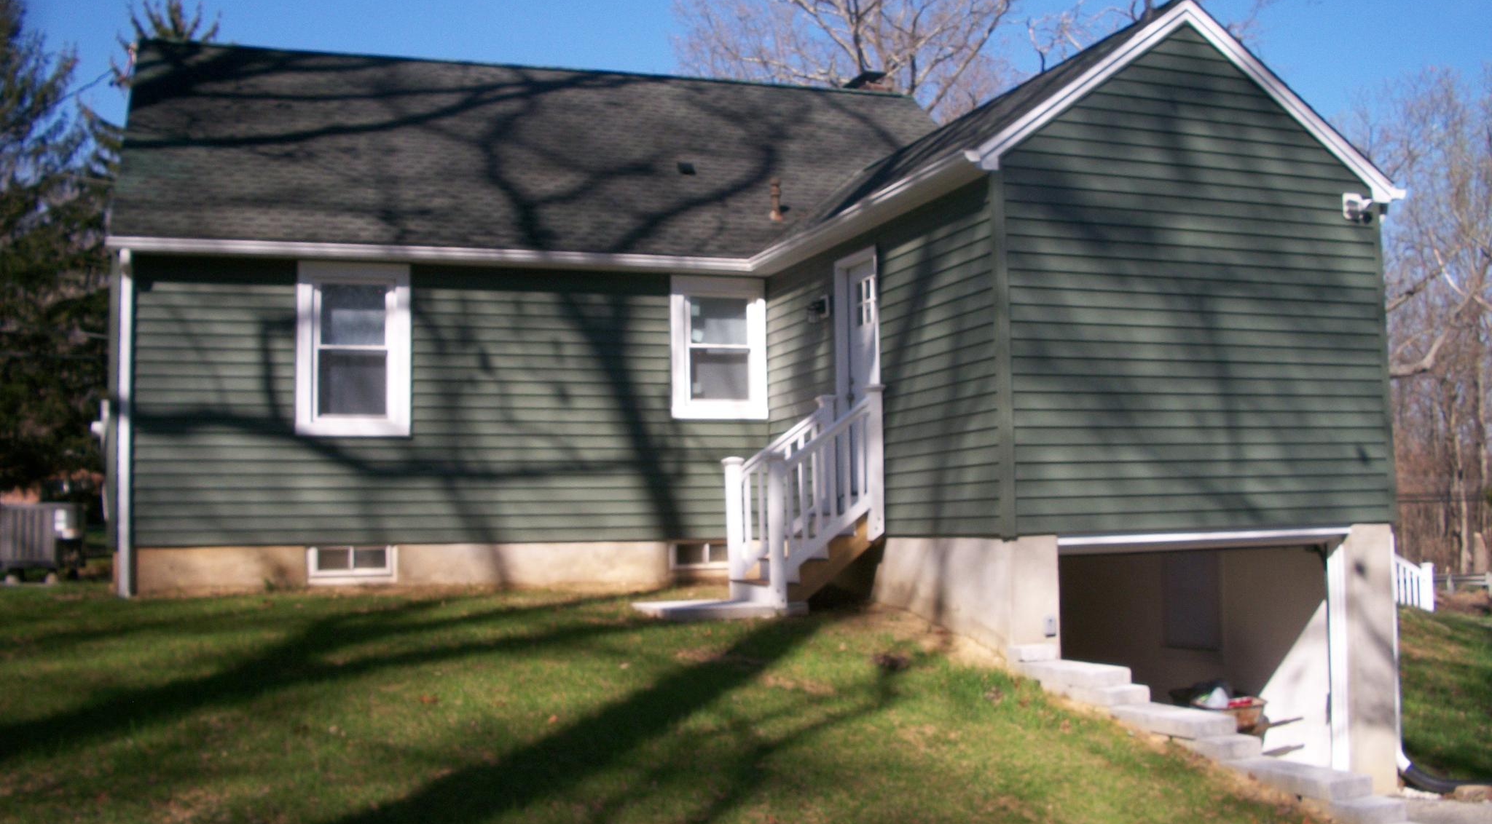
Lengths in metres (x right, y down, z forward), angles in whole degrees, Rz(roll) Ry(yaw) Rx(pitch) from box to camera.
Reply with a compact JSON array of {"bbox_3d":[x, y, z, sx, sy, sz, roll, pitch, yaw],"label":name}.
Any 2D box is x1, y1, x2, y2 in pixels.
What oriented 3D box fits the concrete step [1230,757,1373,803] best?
[{"bbox_3d":[2.874,1.908,7.844,0.271,0.093,0.817,0,-5,-20],"label":"concrete step"}]

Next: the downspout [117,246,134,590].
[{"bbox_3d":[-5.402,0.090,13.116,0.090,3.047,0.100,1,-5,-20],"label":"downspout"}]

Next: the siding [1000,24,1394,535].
[{"bbox_3d":[3.415,-1.052,11.406,3.549,3.862,0.088,0,-5,-20],"label":"siding"}]

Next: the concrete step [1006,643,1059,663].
[{"bbox_3d":[2.010,1.692,10.546,0.304,0.095,0.169,0,-5,-20],"label":"concrete step"}]

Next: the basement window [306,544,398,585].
[{"bbox_3d":[-3.587,1.394,13.769,0.815,0.378,0.099,0,-5,-20],"label":"basement window"}]

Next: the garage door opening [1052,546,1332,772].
[{"bbox_3d":[3.425,1.948,11.235,2.650,2.034,0.196,0,-5,-20],"label":"garage door opening"}]

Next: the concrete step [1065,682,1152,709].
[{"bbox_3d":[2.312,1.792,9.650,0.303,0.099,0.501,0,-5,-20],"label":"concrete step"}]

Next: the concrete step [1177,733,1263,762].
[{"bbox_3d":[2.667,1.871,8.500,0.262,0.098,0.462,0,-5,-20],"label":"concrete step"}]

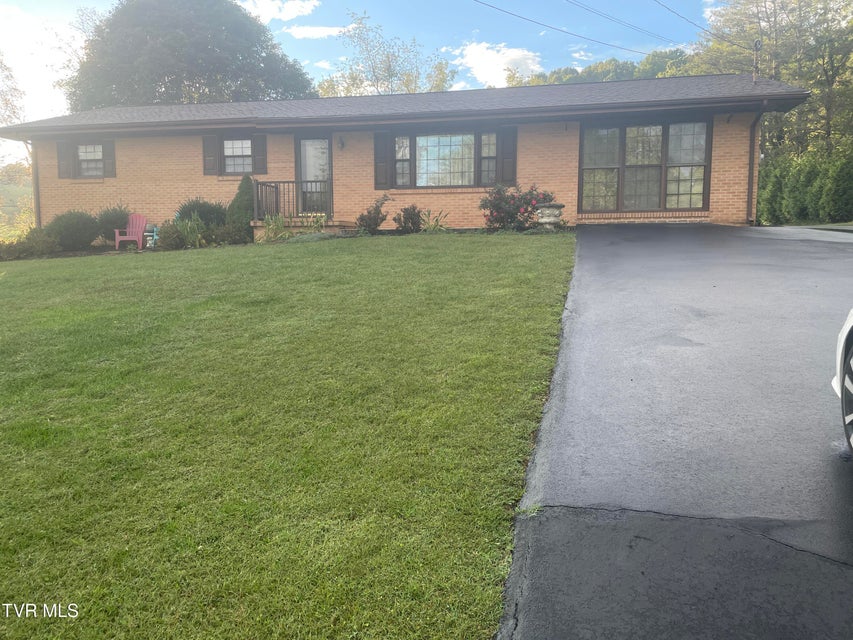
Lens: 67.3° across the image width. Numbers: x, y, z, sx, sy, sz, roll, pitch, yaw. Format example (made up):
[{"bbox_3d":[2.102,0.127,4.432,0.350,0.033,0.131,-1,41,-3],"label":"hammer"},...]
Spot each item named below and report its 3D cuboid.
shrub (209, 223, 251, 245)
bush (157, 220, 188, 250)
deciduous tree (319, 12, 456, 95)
[{"bbox_3d":[-4.729,-2.077,15.420,1.000,0.560,0.800,1,6,12],"label":"shrub"},{"bbox_3d":[-6.302,-2.097,15.900,0.800,0.760,0.780,1,6,12],"label":"bush"},{"bbox_3d":[-2.162,-9.998,35.114,7.600,12.900,7.200,1,6,12],"label":"deciduous tree"}]

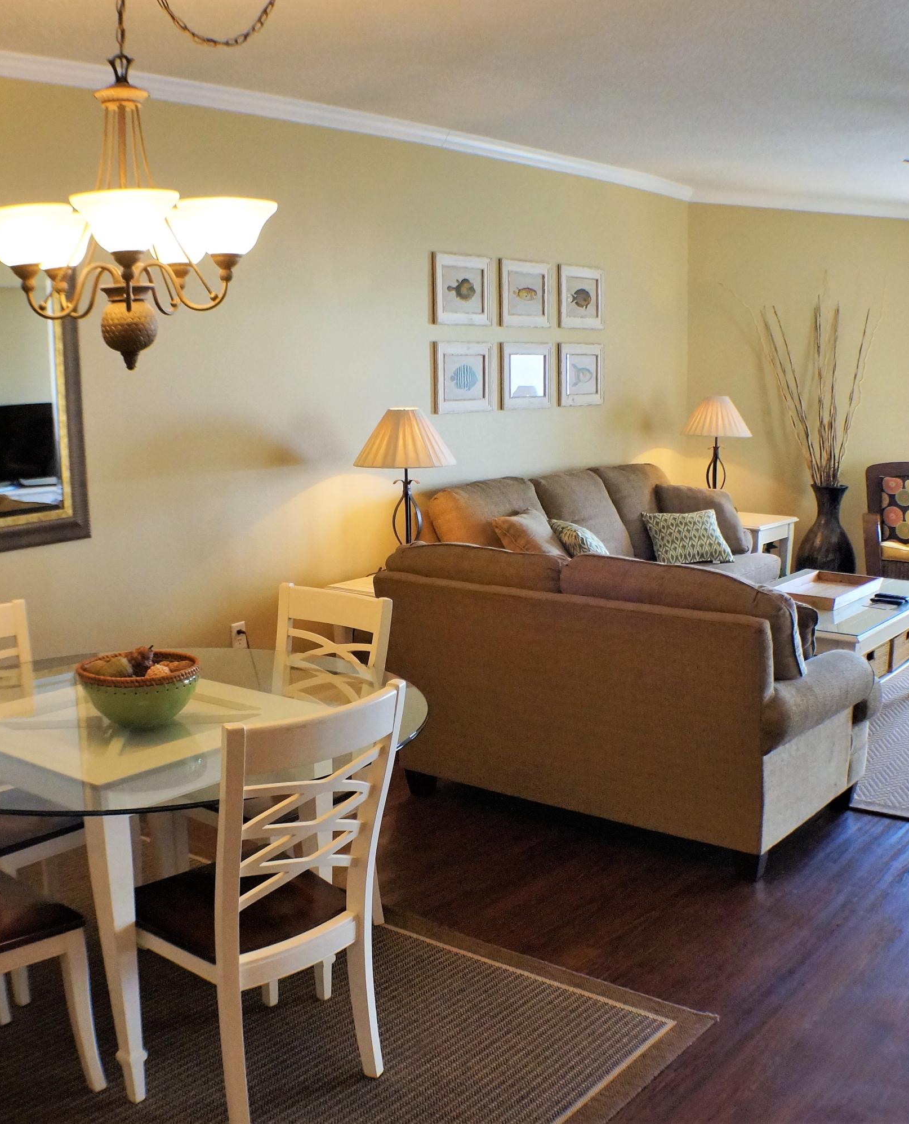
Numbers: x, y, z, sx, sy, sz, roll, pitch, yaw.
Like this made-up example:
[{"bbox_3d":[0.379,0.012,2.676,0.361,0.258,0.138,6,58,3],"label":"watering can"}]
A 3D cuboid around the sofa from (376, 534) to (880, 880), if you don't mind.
[{"bbox_3d":[0.596,0.393,4.522,1.554,0.903,1.013,7,12,37],"label":"sofa"}]

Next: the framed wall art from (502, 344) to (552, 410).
[{"bbox_3d":[0.392,-0.977,6.679,0.035,0.349,0.436,7,12,37],"label":"framed wall art"}]

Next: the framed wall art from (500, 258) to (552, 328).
[{"bbox_3d":[0.355,-1.346,6.340,0.035,0.330,0.380,7,12,41],"label":"framed wall art"}]

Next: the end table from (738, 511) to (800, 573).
[{"bbox_3d":[1.725,0.034,7.850,0.620,0.585,0.523,6,12,37],"label":"end table"}]

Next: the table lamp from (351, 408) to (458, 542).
[{"bbox_3d":[-0.211,-0.306,5.797,0.450,0.799,0.450,-1,9,0],"label":"table lamp"}]

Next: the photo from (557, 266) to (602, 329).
[{"bbox_3d":[0.717,-1.466,7.034,0.035,0.342,0.421,7,12,37],"label":"photo"}]

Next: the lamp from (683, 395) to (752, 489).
[{"bbox_3d":[1.633,-0.654,7.904,0.450,0.767,0.450,6,12,37],"label":"lamp"}]

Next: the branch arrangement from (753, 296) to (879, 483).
[{"bbox_3d":[2.235,-1.047,7.811,0.773,1.193,0.600,6,12,37],"label":"branch arrangement"}]

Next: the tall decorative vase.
[{"bbox_3d":[2.378,-0.121,8.105,0.384,0.758,0.384,7,12,37],"label":"tall decorative vase"}]

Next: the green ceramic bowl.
[{"bbox_3d":[-0.733,0.303,2.956,0.299,0.145,0.299,-1,9,0],"label":"green ceramic bowl"}]

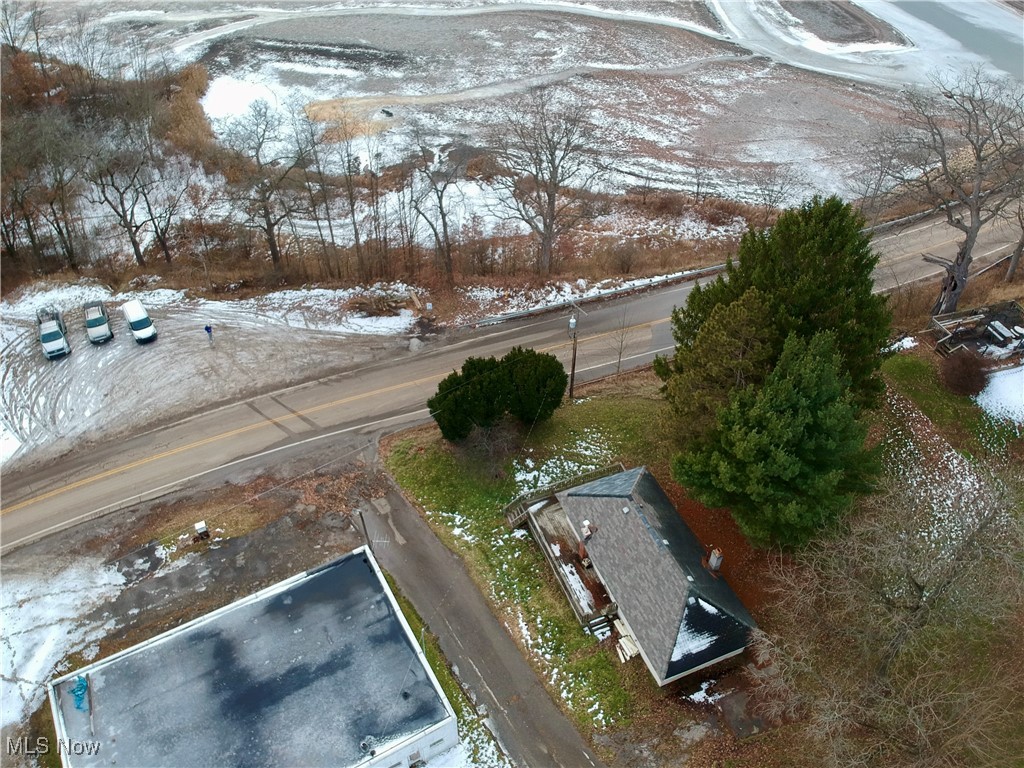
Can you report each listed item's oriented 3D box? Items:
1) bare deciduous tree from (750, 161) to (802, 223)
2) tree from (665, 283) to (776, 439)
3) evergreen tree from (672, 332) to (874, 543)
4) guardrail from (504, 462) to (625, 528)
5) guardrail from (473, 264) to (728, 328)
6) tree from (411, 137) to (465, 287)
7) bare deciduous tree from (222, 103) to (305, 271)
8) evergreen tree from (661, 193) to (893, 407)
[{"bbox_3d":[30.276,-21.876,85.299,5.500,7.800,5.500,1,41,0],"label":"bare deciduous tree"},{"bbox_3d":[16.719,-1.742,57.101,9.000,13.200,9.000,1,41,0],"label":"tree"},{"bbox_3d":[18.852,2.588,51.024,14.300,14.800,14.300,1,41,0],"label":"evergreen tree"},{"bbox_3d":[4.081,8.023,54.365,9.922,1.300,1.100,-18,45,-20],"label":"guardrail"},{"bbox_3d":[9.625,-9.010,74.588,28.803,0.800,0.800,-14,44,-16],"label":"guardrail"},{"bbox_3d":[-7.178,-16.149,71.743,5.200,16.000,5.200,1,41,0],"label":"tree"},{"bbox_3d":[-24.775,-19.061,73.467,7.400,17.800,7.400,1,41,0],"label":"bare deciduous tree"},{"bbox_3d":[22.893,-7.285,60.797,18.500,16.700,18.500,1,41,0],"label":"evergreen tree"}]

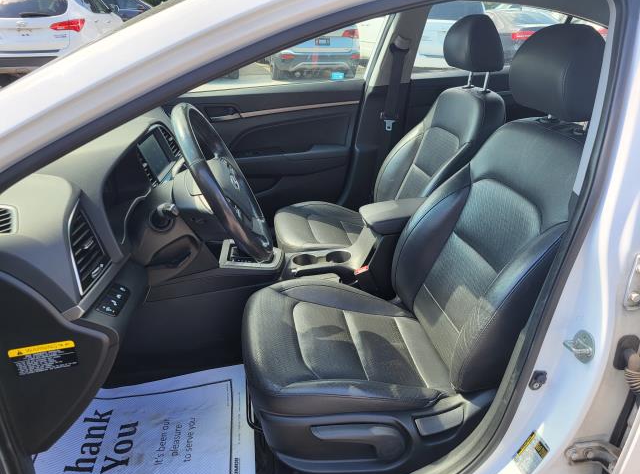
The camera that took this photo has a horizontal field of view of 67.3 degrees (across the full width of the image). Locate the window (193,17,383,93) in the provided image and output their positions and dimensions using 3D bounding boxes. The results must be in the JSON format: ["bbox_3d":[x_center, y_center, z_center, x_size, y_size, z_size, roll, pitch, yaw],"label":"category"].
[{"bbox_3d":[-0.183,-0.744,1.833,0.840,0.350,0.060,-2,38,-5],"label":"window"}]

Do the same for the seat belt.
[{"bbox_3d":[0.295,-0.543,1.948,0.080,0.560,0.080,1,29,-6],"label":"seat belt"}]

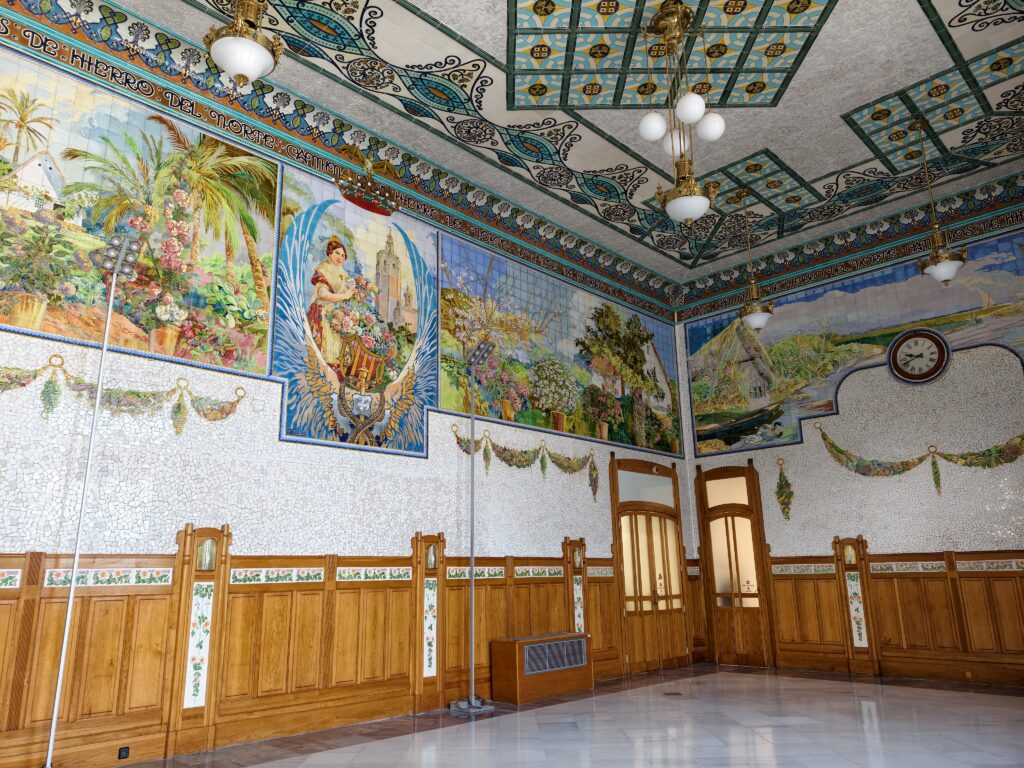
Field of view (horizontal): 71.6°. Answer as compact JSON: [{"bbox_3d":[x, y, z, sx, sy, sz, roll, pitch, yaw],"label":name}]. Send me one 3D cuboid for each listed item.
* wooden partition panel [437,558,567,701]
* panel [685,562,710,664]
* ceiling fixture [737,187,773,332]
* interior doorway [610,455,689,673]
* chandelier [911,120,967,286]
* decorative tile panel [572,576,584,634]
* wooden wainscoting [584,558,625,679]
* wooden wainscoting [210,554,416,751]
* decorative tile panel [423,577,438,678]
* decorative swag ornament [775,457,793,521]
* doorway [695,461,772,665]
[{"bbox_3d":[-0.047,3.109,9.148,0.080,1.686,2.190,-15,-21,42],"label":"wooden partition panel"},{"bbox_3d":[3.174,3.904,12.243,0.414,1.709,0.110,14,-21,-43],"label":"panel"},{"bbox_3d":[3.343,-1.746,9.906,0.459,2.134,0.459,14,-21,-43],"label":"ceiling fixture"},{"bbox_3d":[2.236,2.882,11.598,0.160,3.311,1.976,-15,-21,42],"label":"interior doorway"},{"bbox_3d":[4.869,-2.110,8.228,0.500,2.073,0.500,-15,-21,42],"label":"chandelier"},{"bbox_3d":[0.973,3.312,10.172,0.192,1.073,0.030,14,-21,-43],"label":"decorative tile panel"},{"bbox_3d":[1.342,3.453,10.518,0.080,1.681,0.708,-15,-21,42],"label":"wooden wainscoting"},{"bbox_3d":[-1.923,2.666,7.375,2.235,1.709,0.090,14,-21,-43],"label":"wooden wainscoting"},{"bbox_3d":[-0.940,2.815,8.228,0.040,1.077,0.186,-15,-21,42],"label":"decorative tile panel"},{"bbox_3d":[4.479,1.728,11.684,0.060,1.021,0.289,14,-21,-43],"label":"decorative swag ornament"},{"bbox_3d":[3.784,3.015,12.140,0.160,3.360,1.243,14,-21,-43],"label":"doorway"}]

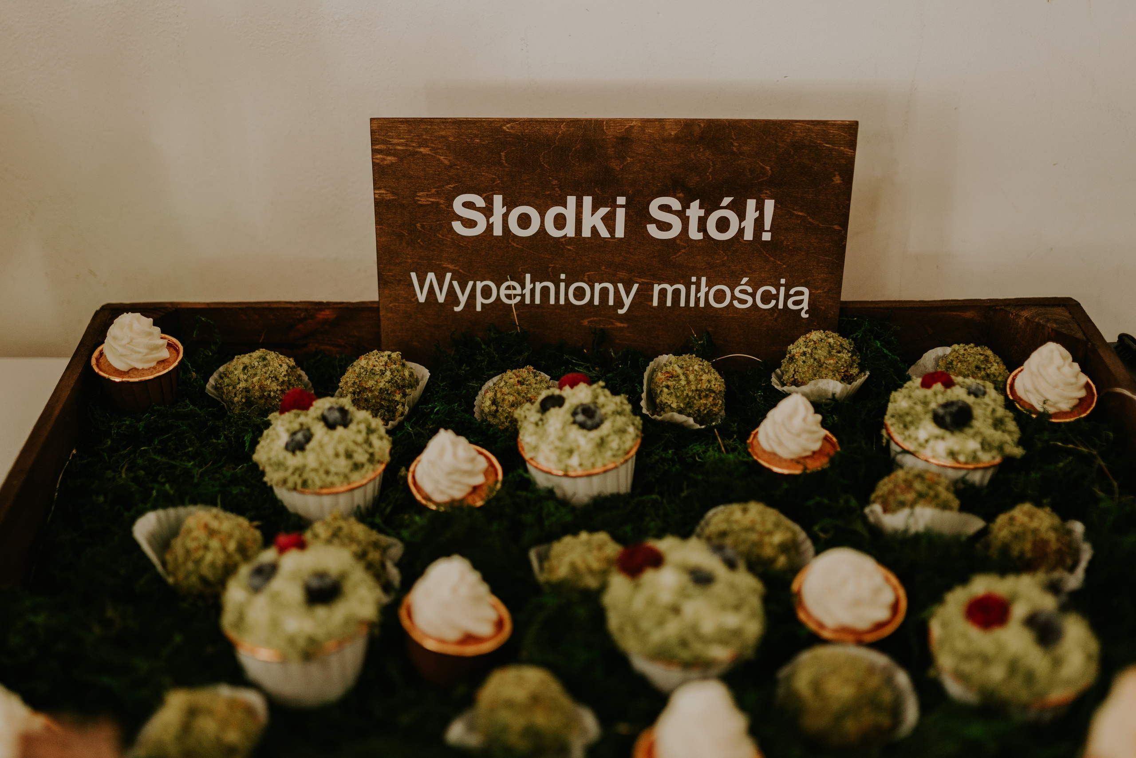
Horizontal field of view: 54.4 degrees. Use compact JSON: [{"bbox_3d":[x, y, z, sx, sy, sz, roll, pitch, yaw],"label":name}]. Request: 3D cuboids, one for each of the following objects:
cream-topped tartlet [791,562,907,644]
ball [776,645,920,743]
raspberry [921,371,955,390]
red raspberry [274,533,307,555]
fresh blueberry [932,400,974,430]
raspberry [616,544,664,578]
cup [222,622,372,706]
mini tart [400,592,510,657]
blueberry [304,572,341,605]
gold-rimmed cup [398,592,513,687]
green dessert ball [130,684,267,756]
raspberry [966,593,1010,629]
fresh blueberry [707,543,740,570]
[{"bbox_3d":[0.127,0.107,0.499,0.050,0.028,0.050,-3,38,2],"label":"cream-topped tartlet"},{"bbox_3d":[0.118,0.138,0.472,0.059,0.026,0.052,0,39,0],"label":"ball"},{"bbox_3d":[0.203,0.004,0.607,0.019,0.016,0.019,0,39,0],"label":"raspberry"},{"bbox_3d":[-0.120,0.072,0.475,0.016,0.015,0.016,-1,38,-1],"label":"red raspberry"},{"bbox_3d":[0.199,0.019,0.572,0.020,0.015,0.019,0,39,0],"label":"fresh blueberry"},{"bbox_3d":[0.032,0.083,0.495,0.021,0.017,0.020,0,39,0],"label":"raspberry"},{"bbox_3d":[-0.110,0.111,0.469,0.064,0.038,0.064,-2,33,-1],"label":"cup"},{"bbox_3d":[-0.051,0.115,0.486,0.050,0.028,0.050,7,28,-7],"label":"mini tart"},{"bbox_3d":[-0.107,0.091,0.480,0.016,0.013,0.016,0,39,0],"label":"blueberry"},{"bbox_3d":[-0.051,0.117,0.500,0.051,0.033,0.051,4,39,-4],"label":"gold-rimmed cup"},{"bbox_3d":[-0.149,0.149,0.450,0.055,0.027,0.055,0,38,0],"label":"green dessert ball"},{"bbox_3d":[0.163,0.090,0.428,0.018,0.017,0.018,-1,38,-1],"label":"raspberry"},{"bbox_3d":[0.071,0.081,0.502,0.015,0.013,0.015,0,39,0],"label":"fresh blueberry"}]

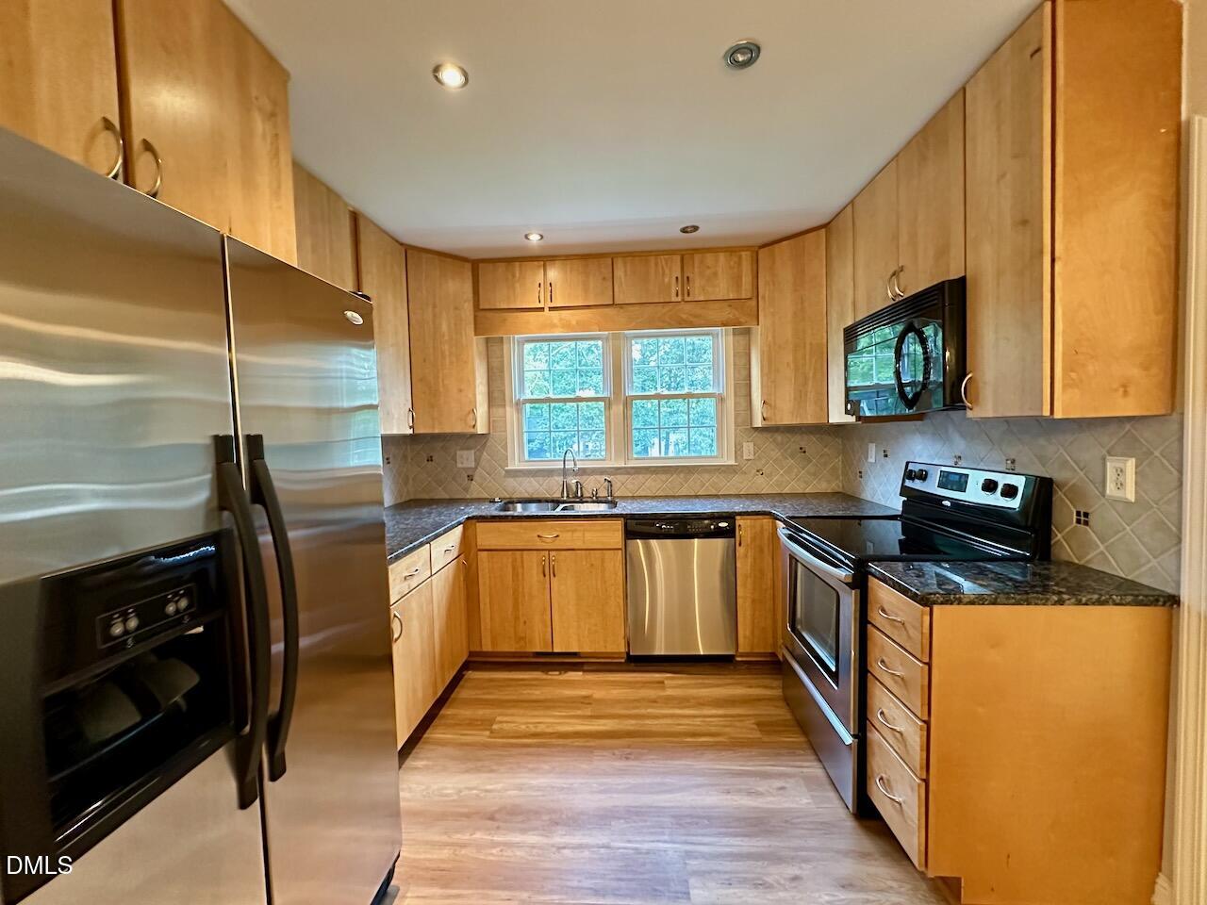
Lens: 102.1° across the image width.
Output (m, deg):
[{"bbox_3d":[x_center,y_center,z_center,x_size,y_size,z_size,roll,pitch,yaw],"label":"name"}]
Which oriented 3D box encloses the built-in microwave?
[{"bbox_3d":[1.319,-0.373,1.950,0.400,0.425,0.745,-1,3,3],"label":"built-in microwave"}]

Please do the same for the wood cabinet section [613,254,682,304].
[{"bbox_3d":[0.279,-1.061,3.137,0.415,0.292,0.305,-1,3,3],"label":"wood cabinet section"}]

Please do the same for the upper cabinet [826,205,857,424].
[{"bbox_3d":[1.385,-0.685,2.507,0.319,1.067,0.324,-1,2,3],"label":"upper cabinet"}]

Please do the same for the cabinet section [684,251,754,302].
[{"bbox_3d":[0.705,-1.074,3.116,0.413,0.289,0.305,-1,3,3],"label":"cabinet section"}]

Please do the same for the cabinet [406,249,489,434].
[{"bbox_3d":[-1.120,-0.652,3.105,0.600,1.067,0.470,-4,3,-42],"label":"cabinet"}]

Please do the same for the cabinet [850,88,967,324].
[{"bbox_3d":[1.350,-0.887,1.953,0.319,0.614,0.766,-1,2,3],"label":"cabinet"}]

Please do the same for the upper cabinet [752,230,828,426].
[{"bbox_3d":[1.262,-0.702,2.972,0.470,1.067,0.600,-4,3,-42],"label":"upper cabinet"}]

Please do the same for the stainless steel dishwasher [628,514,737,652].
[{"bbox_3d":[0.458,0.772,3.034,0.612,0.821,0.607,-1,2,3],"label":"stainless steel dishwasher"}]

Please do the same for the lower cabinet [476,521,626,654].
[{"bbox_3d":[-0.279,0.783,3.089,0.846,0.819,0.617,-1,2,3],"label":"lower cabinet"}]

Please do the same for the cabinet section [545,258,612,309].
[{"bbox_3d":[-0.136,-1.052,3.158,0.410,0.289,0.305,-1,3,3],"label":"cabinet section"}]

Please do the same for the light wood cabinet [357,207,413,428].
[{"bbox_3d":[-1.284,-0.626,2.579,0.291,1.067,0.481,-1,2,3],"label":"light wood cabinet"}]

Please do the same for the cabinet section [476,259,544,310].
[{"bbox_3d":[-0.561,-1.041,3.179,0.411,0.290,0.305,-1,3,3],"label":"cabinet section"}]

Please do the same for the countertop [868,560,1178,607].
[{"bbox_3d":[1.187,0.386,1.443,0.643,0.039,0.300,-1,2,3],"label":"countertop"}]

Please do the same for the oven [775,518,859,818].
[{"bbox_3d":[1.183,0.789,1.996,0.688,0.904,0.754,-1,2,3],"label":"oven"}]

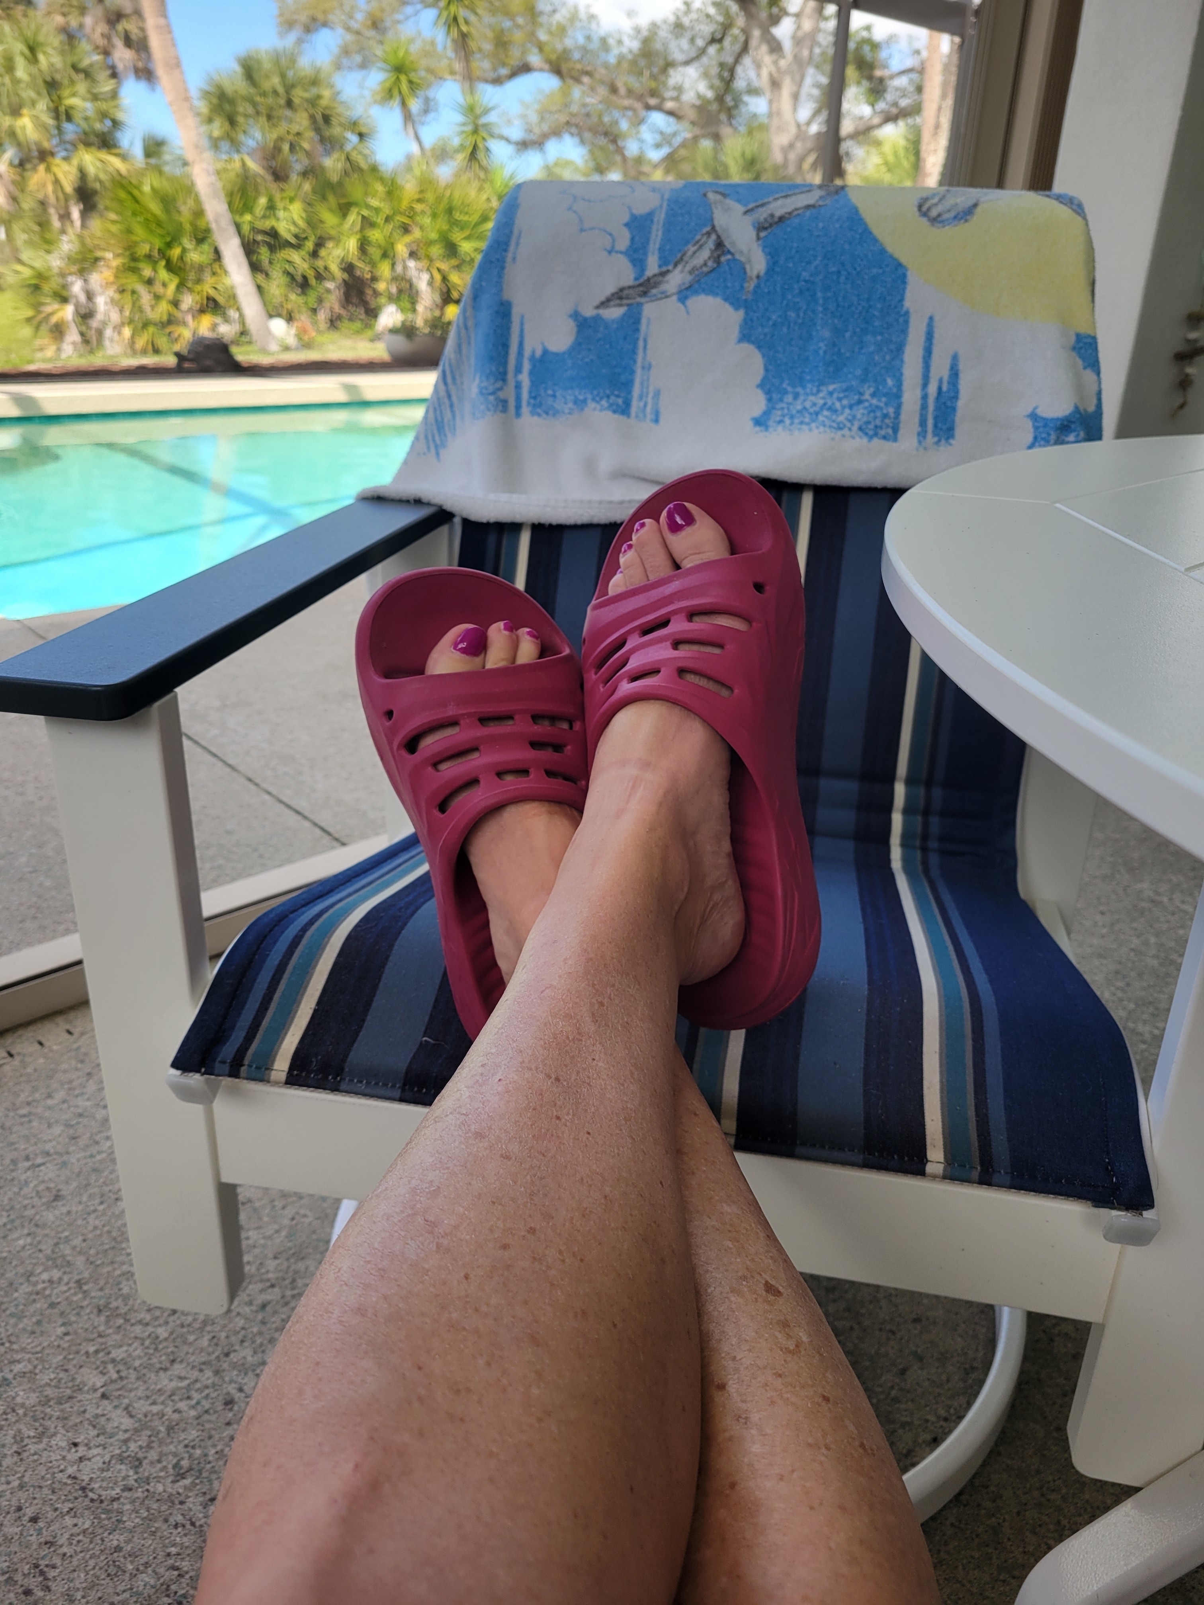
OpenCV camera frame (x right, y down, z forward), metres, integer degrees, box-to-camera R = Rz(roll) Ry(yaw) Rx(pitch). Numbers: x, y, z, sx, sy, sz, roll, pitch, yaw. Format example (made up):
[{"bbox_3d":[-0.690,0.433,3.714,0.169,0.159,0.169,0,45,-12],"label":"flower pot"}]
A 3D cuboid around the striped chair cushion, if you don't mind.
[{"bbox_3d":[0.086,-0.171,0.876,0.515,0.520,0.741,5,25,9],"label":"striped chair cushion"}]

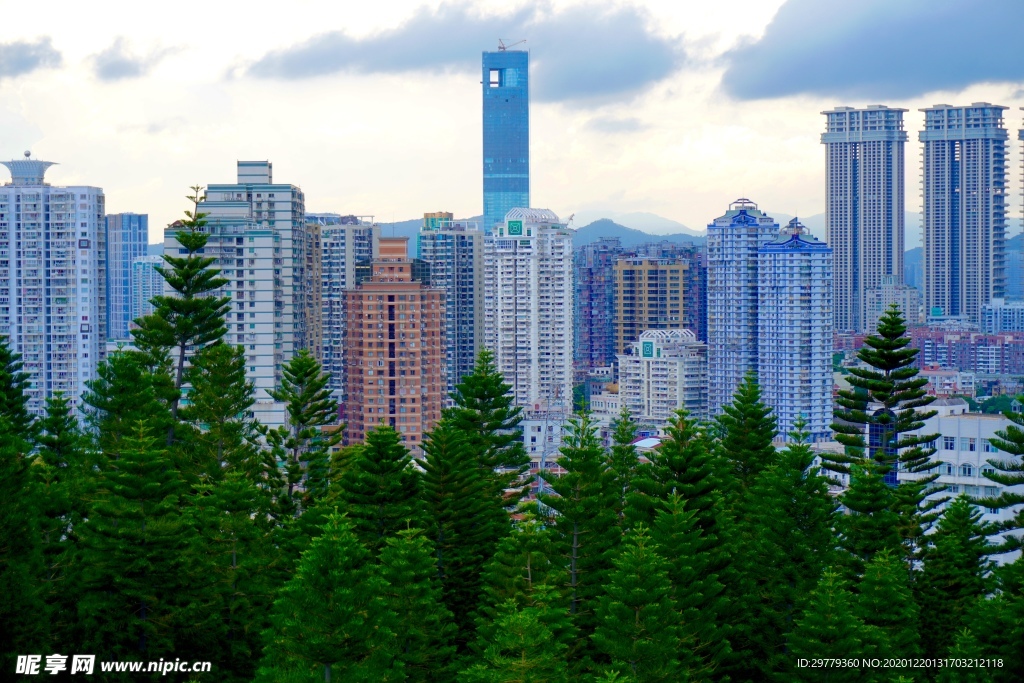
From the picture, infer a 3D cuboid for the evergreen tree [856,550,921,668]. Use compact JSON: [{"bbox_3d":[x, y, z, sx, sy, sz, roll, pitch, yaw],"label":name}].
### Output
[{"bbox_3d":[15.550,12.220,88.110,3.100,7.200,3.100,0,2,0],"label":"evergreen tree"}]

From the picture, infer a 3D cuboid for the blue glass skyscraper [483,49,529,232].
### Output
[{"bbox_3d":[-6.301,-162.028,2455.375,51.500,338.000,40.000,0,2,1],"label":"blue glass skyscraper"}]

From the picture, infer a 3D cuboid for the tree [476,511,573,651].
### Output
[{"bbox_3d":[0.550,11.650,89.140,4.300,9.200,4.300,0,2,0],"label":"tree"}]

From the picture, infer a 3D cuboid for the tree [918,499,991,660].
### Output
[{"bbox_3d":[27.882,15.693,135.000,4.700,11.770,4.700,0,2,0],"label":"tree"}]

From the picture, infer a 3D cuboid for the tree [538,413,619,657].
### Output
[{"bbox_3d":[3.360,10.140,105.210,4.300,13.300,4.300,0,2,0],"label":"tree"}]

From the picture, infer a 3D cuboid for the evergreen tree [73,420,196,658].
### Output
[{"bbox_3d":[-21.005,12.065,120.000,6.500,14.570,6.500,0,2,0],"label":"evergreen tree"}]

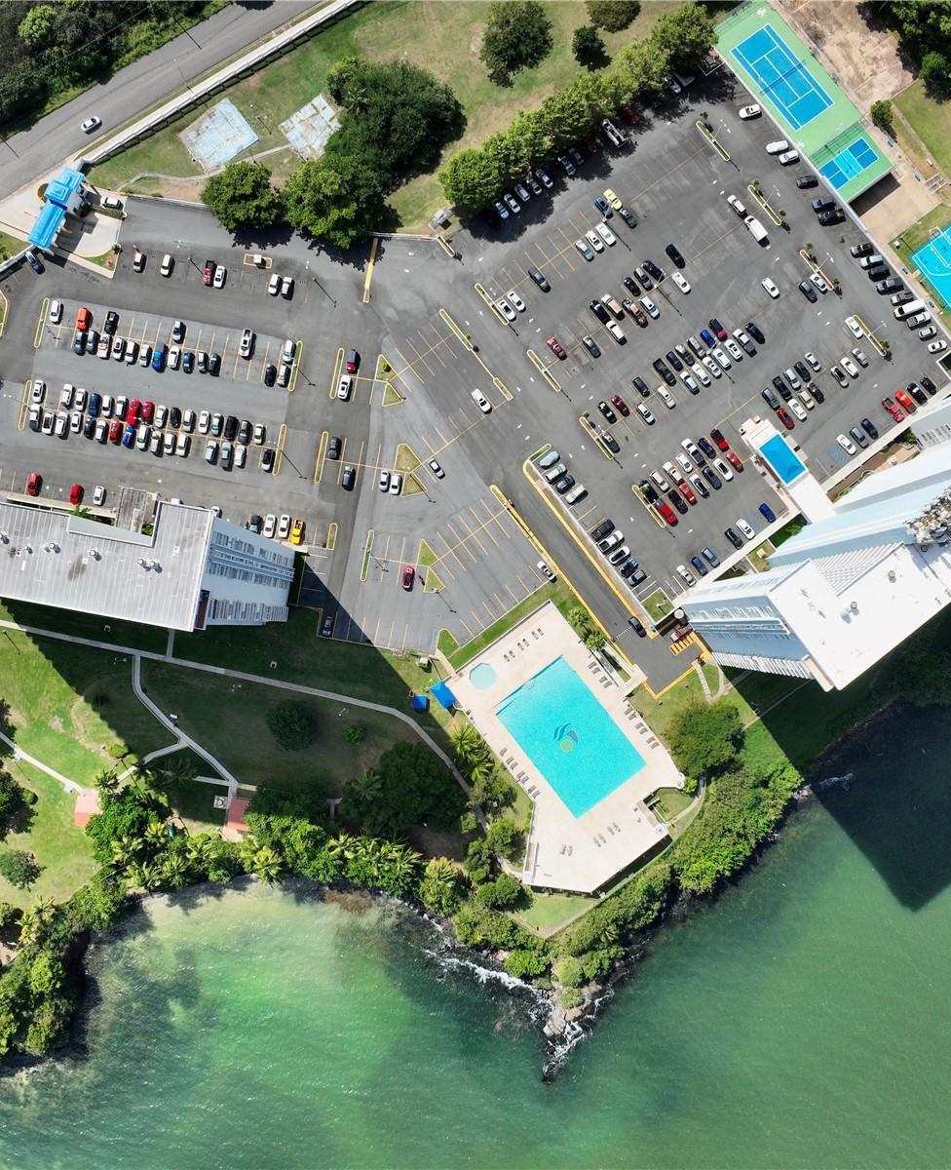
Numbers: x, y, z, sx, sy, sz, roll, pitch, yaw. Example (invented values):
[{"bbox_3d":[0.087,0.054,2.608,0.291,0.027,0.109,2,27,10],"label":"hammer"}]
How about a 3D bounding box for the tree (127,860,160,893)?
[{"bbox_3d":[-75.476,66.177,247.752,7.200,7.800,7.200,0,88,0],"label":"tree"}]

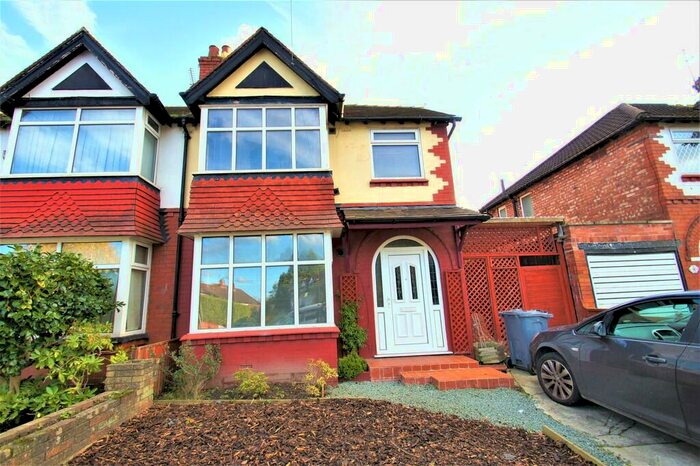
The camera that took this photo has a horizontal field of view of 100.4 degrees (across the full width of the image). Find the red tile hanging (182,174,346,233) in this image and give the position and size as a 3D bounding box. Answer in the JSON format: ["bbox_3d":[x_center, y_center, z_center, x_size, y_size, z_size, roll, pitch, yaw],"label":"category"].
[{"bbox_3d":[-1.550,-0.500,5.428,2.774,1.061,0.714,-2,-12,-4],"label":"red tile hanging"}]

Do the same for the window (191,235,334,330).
[{"bbox_3d":[-1.494,0.861,5.264,2.382,1.632,0.622,-2,-12,-4],"label":"window"}]

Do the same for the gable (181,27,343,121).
[{"bbox_3d":[-1.681,-3.059,5.955,3.009,1.775,0.867,-2,-12,-4],"label":"gable"}]

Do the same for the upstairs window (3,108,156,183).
[{"bbox_3d":[-4.997,-1.611,5.592,2.244,1.387,0.622,-2,-12,-4],"label":"upstairs window"}]

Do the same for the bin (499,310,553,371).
[{"bbox_3d":[3.215,1.914,5.244,0.630,1.010,0.550,1,-12,-16],"label":"bin"}]

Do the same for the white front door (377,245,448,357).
[{"bbox_3d":[1.152,1.191,5.742,1.392,2.300,0.122,-2,-12,-4],"label":"white front door"}]

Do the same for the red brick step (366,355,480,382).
[{"bbox_3d":[1.224,2.359,5.119,1.816,0.235,0.745,-2,-12,-4],"label":"red brick step"}]

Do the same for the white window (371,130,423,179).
[{"bbox_3d":[1.042,-1.722,6.340,1.108,1.153,0.102,-2,-12,-4],"label":"white window"}]

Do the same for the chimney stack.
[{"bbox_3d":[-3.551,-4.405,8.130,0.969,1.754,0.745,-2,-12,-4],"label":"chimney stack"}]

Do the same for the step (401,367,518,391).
[{"bbox_3d":[1.636,2.276,4.530,1.591,0.117,0.505,-2,-12,-4],"label":"step"}]

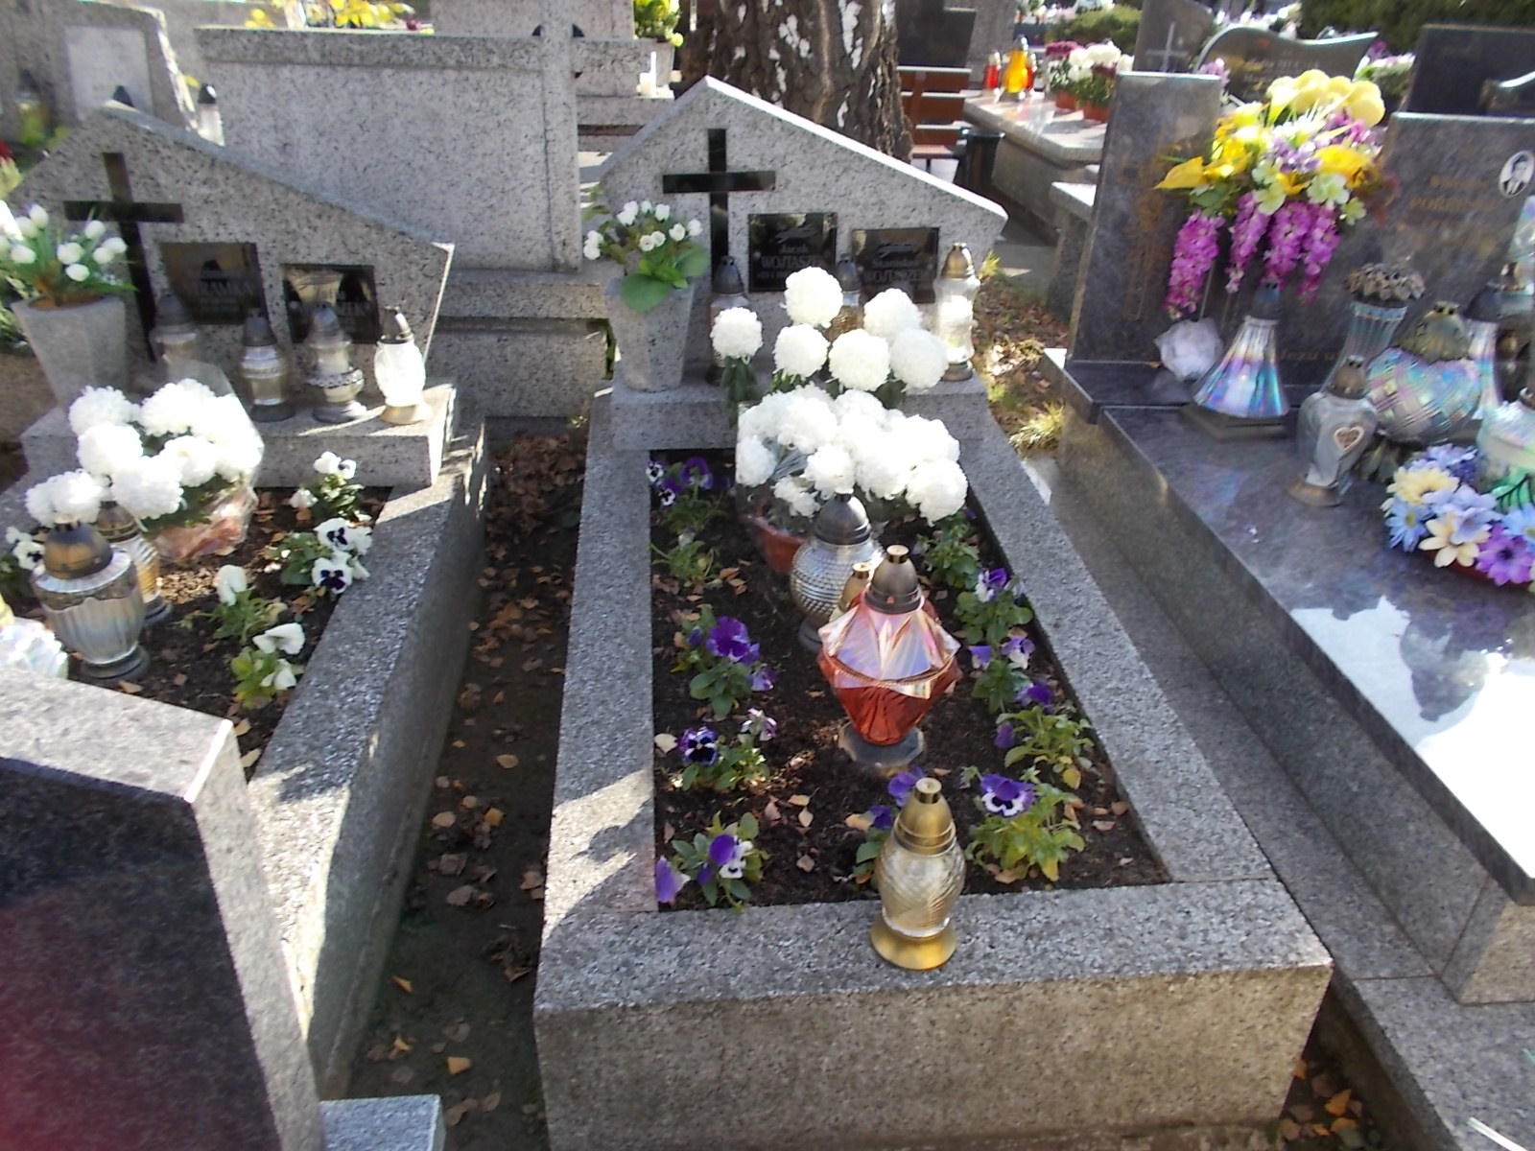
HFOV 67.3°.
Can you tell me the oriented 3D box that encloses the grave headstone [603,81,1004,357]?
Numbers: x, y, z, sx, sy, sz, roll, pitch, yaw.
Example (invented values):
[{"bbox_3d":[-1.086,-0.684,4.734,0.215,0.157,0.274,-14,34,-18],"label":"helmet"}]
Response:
[{"bbox_3d":[0.080,-0.767,2.556,0.879,0.609,0.095,-2,32,-5],"label":"grave headstone"}]

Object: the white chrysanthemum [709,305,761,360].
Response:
[{"bbox_3d":[-0.061,-0.482,2.300,0.110,0.110,0.110,-2,32,-5],"label":"white chrysanthemum"}]

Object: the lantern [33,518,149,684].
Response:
[{"bbox_3d":[-1.148,0.029,1.959,0.172,0.282,0.172,-2,32,-5],"label":"lantern"}]

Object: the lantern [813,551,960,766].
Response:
[{"bbox_3d":[0.177,0.116,1.662,0.209,0.356,0.209,-2,32,-5],"label":"lantern"}]

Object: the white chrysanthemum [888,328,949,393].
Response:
[{"bbox_3d":[0.304,-0.432,2.323,0.125,0.125,0.125,-2,32,-5],"label":"white chrysanthemum"}]

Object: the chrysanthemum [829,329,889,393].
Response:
[{"bbox_3d":[0.180,-0.423,2.268,0.120,0.108,0.120,-2,32,-5],"label":"chrysanthemum"}]

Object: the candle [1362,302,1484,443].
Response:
[{"bbox_3d":[1.278,-0.371,2.249,0.219,0.331,0.219,-2,32,-5],"label":"candle"}]

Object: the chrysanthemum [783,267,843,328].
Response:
[{"bbox_3d":[0.087,-0.534,2.212,0.113,0.101,0.113,-2,32,-5],"label":"chrysanthemum"}]

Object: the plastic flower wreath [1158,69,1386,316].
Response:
[{"bbox_3d":[1.067,-0.803,2.439,0.463,0.501,0.265,-2,32,-5],"label":"plastic flower wreath"}]

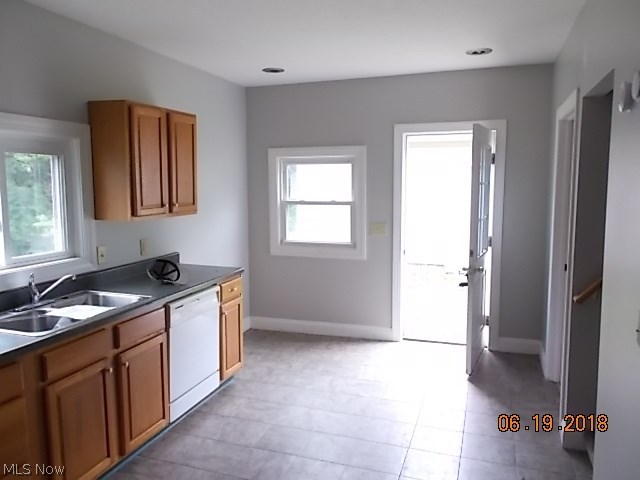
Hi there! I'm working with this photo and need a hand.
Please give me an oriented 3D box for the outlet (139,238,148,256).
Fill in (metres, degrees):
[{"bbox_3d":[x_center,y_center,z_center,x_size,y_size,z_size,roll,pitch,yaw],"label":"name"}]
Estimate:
[{"bbox_3d":[-1.334,0.062,3.655,0.010,0.120,0.075,2,7,19],"label":"outlet"}]

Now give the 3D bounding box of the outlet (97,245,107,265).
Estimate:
[{"bbox_3d":[-1.475,0.103,3.258,0.010,0.120,0.075,2,7,19],"label":"outlet"}]

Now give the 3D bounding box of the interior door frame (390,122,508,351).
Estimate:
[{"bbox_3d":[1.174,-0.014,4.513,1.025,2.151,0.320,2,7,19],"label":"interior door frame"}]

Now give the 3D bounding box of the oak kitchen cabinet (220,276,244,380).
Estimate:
[{"bbox_3d":[-0.968,0.708,3.892,0.605,0.822,0.335,2,7,19],"label":"oak kitchen cabinet"}]

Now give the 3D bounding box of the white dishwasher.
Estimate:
[{"bbox_3d":[-1.133,0.764,3.434,0.600,0.795,0.595,2,7,19],"label":"white dishwasher"}]

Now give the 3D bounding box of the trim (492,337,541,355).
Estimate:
[{"bbox_3d":[1.876,0.998,4.497,0.361,0.133,0.020,2,7,19],"label":"trim"}]

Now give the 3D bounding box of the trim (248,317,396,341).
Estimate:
[{"bbox_3d":[-0.025,0.947,5.121,1.589,0.121,0.020,2,7,19],"label":"trim"}]

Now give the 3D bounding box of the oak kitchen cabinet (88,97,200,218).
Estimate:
[{"bbox_3d":[-1.222,-0.547,3.457,0.315,0.757,0.760,2,7,19],"label":"oak kitchen cabinet"}]

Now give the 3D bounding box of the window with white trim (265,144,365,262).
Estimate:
[{"bbox_3d":[-0.032,-0.384,5.008,1.066,1.132,0.110,2,7,19],"label":"window with white trim"}]

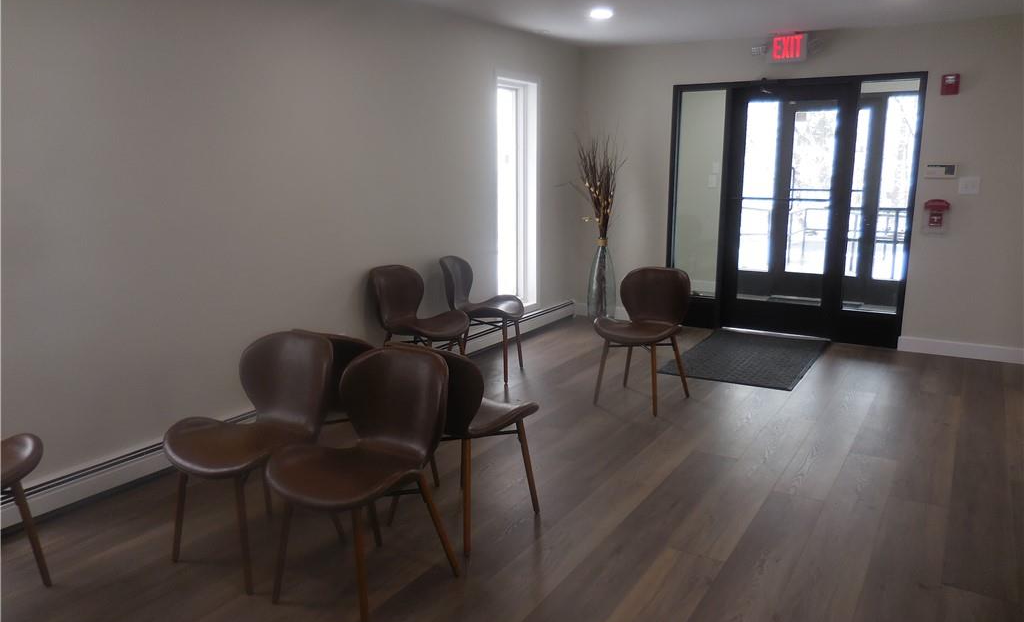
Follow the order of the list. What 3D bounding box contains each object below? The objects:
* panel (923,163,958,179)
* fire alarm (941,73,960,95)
[{"bbox_3d":[3.174,-1.026,5.459,0.190,0.100,0.030,7,13,31],"label":"panel"},{"bbox_3d":[3.152,-1.625,5.314,0.110,0.140,0.060,7,14,32],"label":"fire alarm"}]

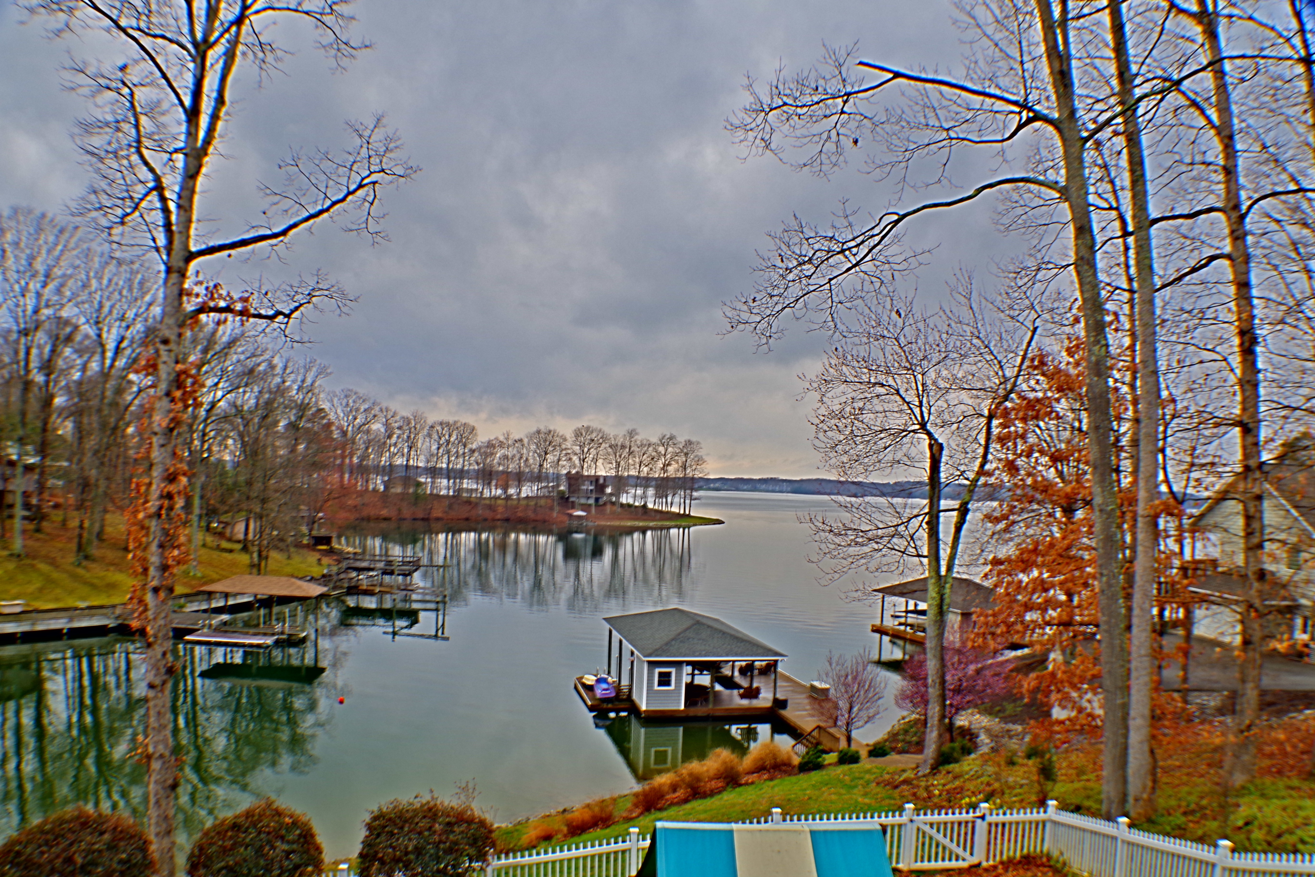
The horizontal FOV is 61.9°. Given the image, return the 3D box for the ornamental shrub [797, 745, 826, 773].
[{"bbox_3d":[5.513,11.453,39.200,1.050,0.970,1.000,2,-2,0],"label":"ornamental shrub"}]

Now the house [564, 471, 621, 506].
[{"bbox_3d":[-18.575,14.339,312.000,14.500,9.600,11.000,2,-2,-8],"label":"house"}]

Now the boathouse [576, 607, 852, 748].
[{"bbox_3d":[2.495,11.514,56.637,12.200,4.200,20.000,3,-2,-11],"label":"boathouse"}]

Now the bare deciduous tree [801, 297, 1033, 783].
[{"bbox_3d":[9.721,3.362,40.500,8.500,17.800,7.800,2,-2,0],"label":"bare deciduous tree"}]

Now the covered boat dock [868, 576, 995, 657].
[{"bbox_3d":[19.983,12.249,75.163,7.000,5.400,12.000,3,-2,-18],"label":"covered boat dock"}]

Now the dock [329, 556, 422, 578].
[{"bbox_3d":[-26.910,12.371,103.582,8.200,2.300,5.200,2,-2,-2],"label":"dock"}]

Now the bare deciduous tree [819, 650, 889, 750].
[{"bbox_3d":[7.823,10.393,43.800,2.700,4.000,2.600,2,-2,0],"label":"bare deciduous tree"}]

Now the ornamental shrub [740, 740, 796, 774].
[{"bbox_3d":[3.947,11.281,38.800,1.950,1.200,1.750,2,-2,0],"label":"ornamental shrub"}]

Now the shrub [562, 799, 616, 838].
[{"bbox_3d":[-1.928,10.639,30.700,1.500,1.000,1.400,2,-2,0],"label":"shrub"}]

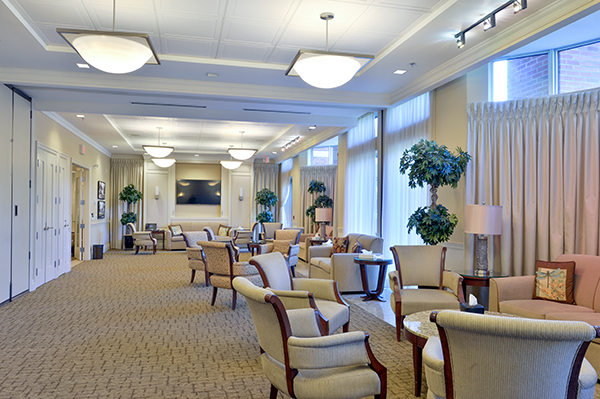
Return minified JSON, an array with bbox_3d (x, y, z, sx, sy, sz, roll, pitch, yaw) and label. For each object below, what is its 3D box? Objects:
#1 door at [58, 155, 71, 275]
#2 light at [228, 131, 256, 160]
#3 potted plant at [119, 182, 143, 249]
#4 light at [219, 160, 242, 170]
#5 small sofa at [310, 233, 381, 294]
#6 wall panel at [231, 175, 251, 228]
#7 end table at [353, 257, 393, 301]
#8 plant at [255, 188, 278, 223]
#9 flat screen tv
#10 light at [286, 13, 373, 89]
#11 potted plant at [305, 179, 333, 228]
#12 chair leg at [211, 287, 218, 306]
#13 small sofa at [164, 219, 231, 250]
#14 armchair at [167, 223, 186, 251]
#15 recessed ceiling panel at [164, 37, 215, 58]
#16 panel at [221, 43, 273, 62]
[{"bbox_3d":[-4.620,0.291,8.450,0.080,2.300,0.650,0,-1,-14],"label":"door"},{"bbox_3d":[-1.386,-1.270,10.417,0.673,0.686,0.673,0,-1,-15],"label":"light"},{"bbox_3d":[-5.315,0.564,13.609,0.686,2.059,0.686,0,-1,-15],"label":"potted plant"},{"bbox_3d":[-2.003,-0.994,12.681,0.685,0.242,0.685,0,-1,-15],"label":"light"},{"bbox_3d":[0.737,1.023,7.270,0.832,0.884,1.307,0,-1,-15],"label":"small sofa"},{"bbox_3d":[-1.997,0.171,14.646,0.685,2.031,0.050,0,-1,-15],"label":"wall panel"},{"bbox_3d":[1.069,1.158,6.290,0.620,0.574,0.620,0,-1,0],"label":"end table"},{"bbox_3d":[-1.127,0.618,14.706,0.726,1.993,0.726,0,-1,-15],"label":"plant"},{"bbox_3d":[-3.208,-0.234,13.807,1.360,0.780,0.060,0,-1,-14],"label":"flat screen tv"},{"bbox_3d":[0.261,-1.405,4.145,0.695,0.695,0.695,0,-1,-15],"label":"light"},{"bbox_3d":[0.518,0.475,11.807,0.740,2.080,0.720,0,-1,0],"label":"potted plant"},{"bbox_3d":[-1.156,1.302,5.851,0.050,0.267,0.091,-1,-2,39],"label":"chair leg"},{"bbox_3d":[-3.053,1.122,13.337,1.930,0.800,0.860,0,-1,-14],"label":"small sofa"},{"bbox_3d":[-3.865,1.199,13.652,0.726,0.829,0.806,0,-1,-15],"label":"armchair"},{"bbox_3d":[-1.236,-1.730,4.938,0.568,0.040,0.568,0,-1,-15],"label":"recessed ceiling panel"},{"bbox_3d":[-0.655,-1.738,5.117,0.605,0.030,0.564,0,-1,-15],"label":"panel"}]

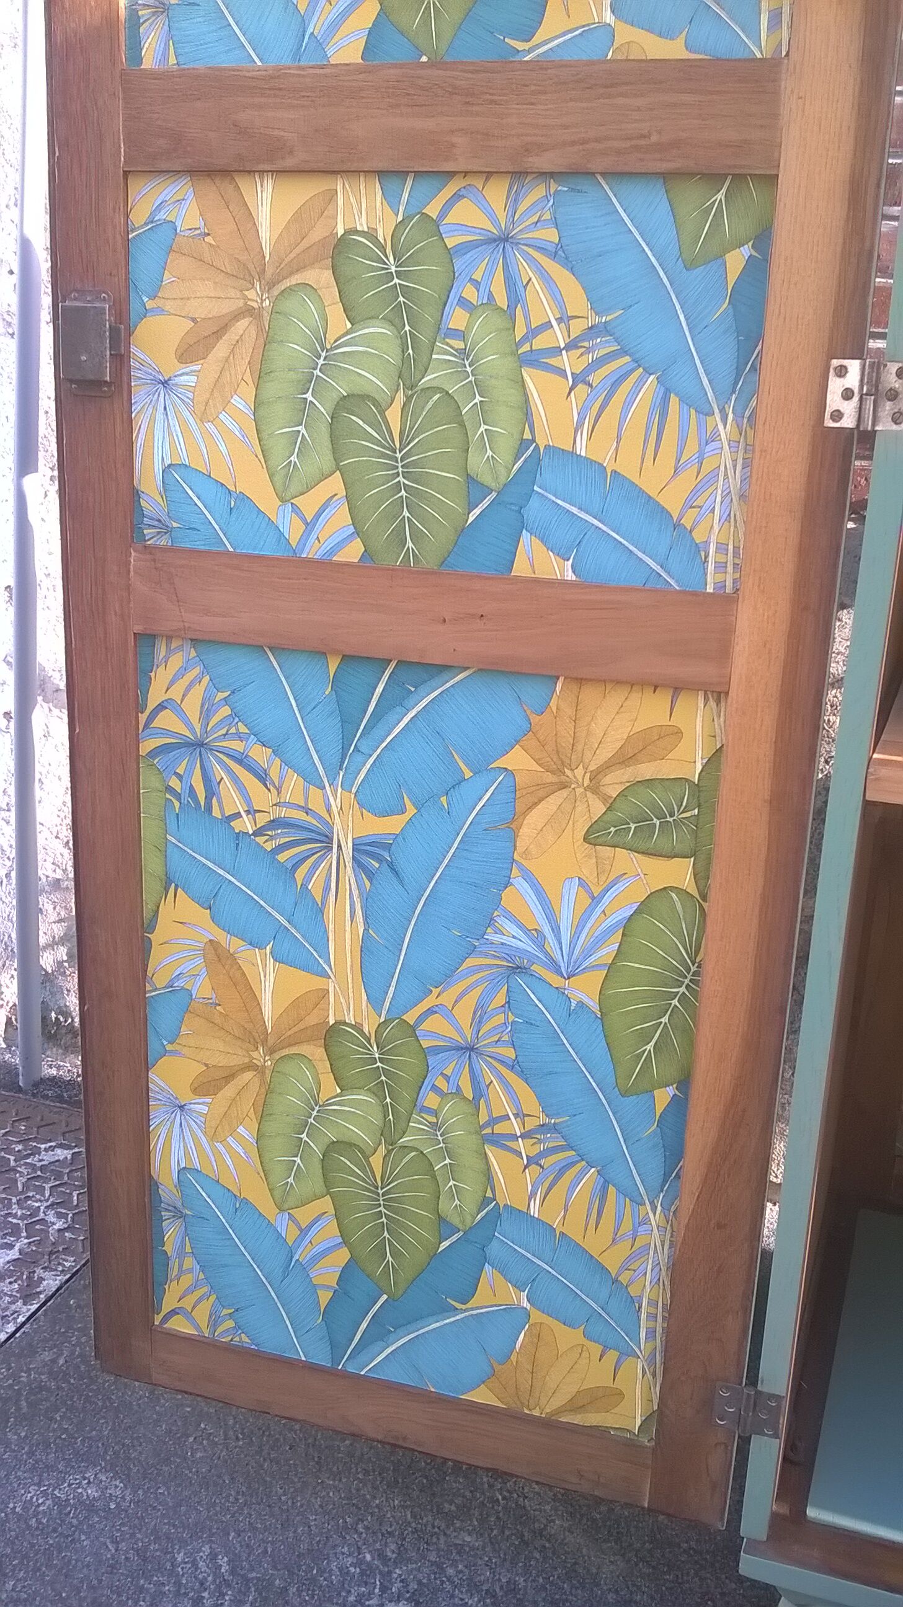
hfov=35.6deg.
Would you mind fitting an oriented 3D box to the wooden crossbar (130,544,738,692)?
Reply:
[{"bbox_3d":[-0.027,-0.161,1.183,0.522,0.078,0.022,7,17,15],"label":"wooden crossbar"}]

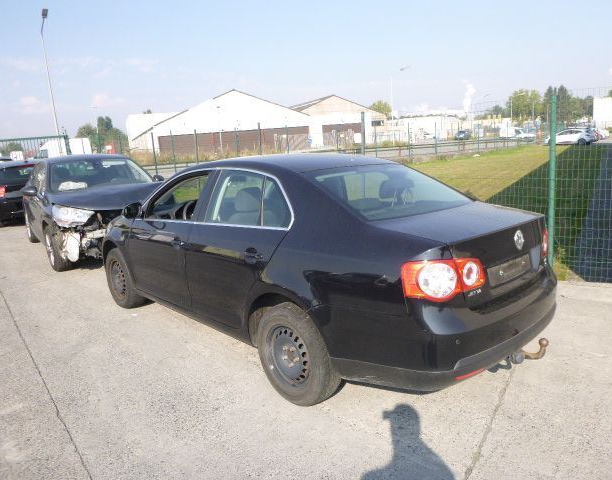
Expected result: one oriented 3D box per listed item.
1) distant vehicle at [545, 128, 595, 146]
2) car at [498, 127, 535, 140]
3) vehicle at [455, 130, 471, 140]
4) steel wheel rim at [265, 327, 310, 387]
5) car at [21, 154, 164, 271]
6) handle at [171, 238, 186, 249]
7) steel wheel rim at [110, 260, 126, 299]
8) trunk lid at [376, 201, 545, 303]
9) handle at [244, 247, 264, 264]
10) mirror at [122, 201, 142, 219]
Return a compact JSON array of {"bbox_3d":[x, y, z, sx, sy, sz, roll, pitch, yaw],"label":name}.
[{"bbox_3d":[24.828,-9.713,43.500,4.300,1.470,1.800,6,14,37],"label":"distant vehicle"},{"bbox_3d":[27.391,-13.695,60.000,4.800,1.900,1.850,-2,11,0],"label":"car"},{"bbox_3d":[21.154,-14.125,62.000,1.800,1.450,4.400,4,13,30],"label":"vehicle"},{"bbox_3d":[-0.065,0.687,2.830,0.150,0.400,0.400,-13,15,-42],"label":"steel wheel rim"},{"bbox_3d":[-3.543,-0.610,7.757,1.840,1.490,4.250,-11,14,-35],"label":"car"},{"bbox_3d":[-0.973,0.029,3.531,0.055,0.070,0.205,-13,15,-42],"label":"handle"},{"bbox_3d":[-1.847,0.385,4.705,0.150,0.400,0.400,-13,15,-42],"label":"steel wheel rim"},{"bbox_3d":[0.968,0.044,2.721,1.160,0.400,0.590,-13,15,-42],"label":"trunk lid"},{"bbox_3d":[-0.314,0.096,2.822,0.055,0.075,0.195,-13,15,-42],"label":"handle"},{"bbox_3d":[-1.436,-0.250,3.832,0.190,0.150,0.110,-13,15,-42],"label":"mirror"}]

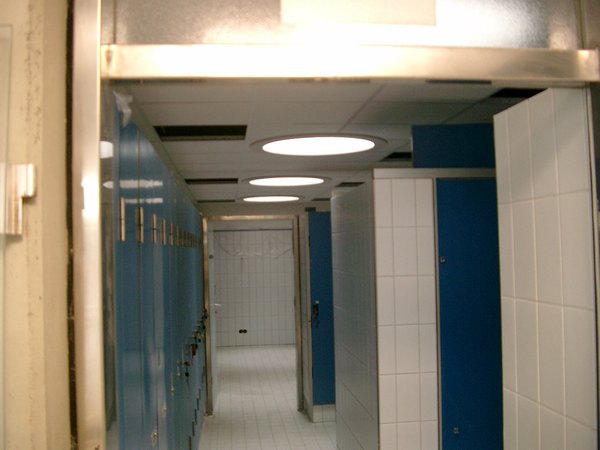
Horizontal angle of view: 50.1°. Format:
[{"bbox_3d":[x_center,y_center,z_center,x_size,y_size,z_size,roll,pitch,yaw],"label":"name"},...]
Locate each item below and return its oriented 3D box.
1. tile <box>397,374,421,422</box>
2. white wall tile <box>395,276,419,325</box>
[{"bbox_3d":[0.555,0.888,3.294,0.122,0.246,0.010,-1,-2,-7],"label":"tile"},{"bbox_3d":[0.547,0.388,3.315,0.122,0.246,0.010,-1,-2,-7],"label":"white wall tile"}]

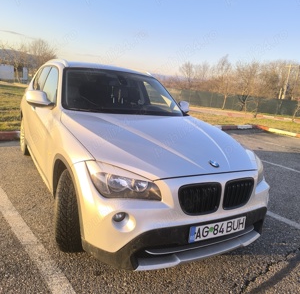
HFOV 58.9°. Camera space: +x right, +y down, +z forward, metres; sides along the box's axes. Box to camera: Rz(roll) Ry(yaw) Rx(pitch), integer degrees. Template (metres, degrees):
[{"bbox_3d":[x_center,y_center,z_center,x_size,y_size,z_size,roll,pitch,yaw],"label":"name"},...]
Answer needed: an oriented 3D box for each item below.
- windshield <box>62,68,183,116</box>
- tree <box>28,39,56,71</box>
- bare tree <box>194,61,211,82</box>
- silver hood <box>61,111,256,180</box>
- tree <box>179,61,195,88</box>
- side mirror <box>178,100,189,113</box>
[{"bbox_3d":[-0.300,-0.620,3.051,1.420,0.170,0.840,-1,51,-30],"label":"windshield"},{"bbox_3d":[-14.889,-11.589,36.682,4.000,6.000,4.000,1,14,-22],"label":"tree"},{"bbox_3d":[8.718,-11.391,45.705,2.900,6.200,2.900,8,13,9],"label":"bare tree"},{"bbox_3d":[0.131,-0.076,2.335,1.500,0.240,1.360,-1,21,-30],"label":"silver hood"},{"bbox_3d":[5.771,-10.673,42.648,2.700,5.700,2.700,8,13,6],"label":"tree"},{"bbox_3d":[0.452,-0.535,3.562,0.250,0.170,0.160,-1,15,-30],"label":"side mirror"}]

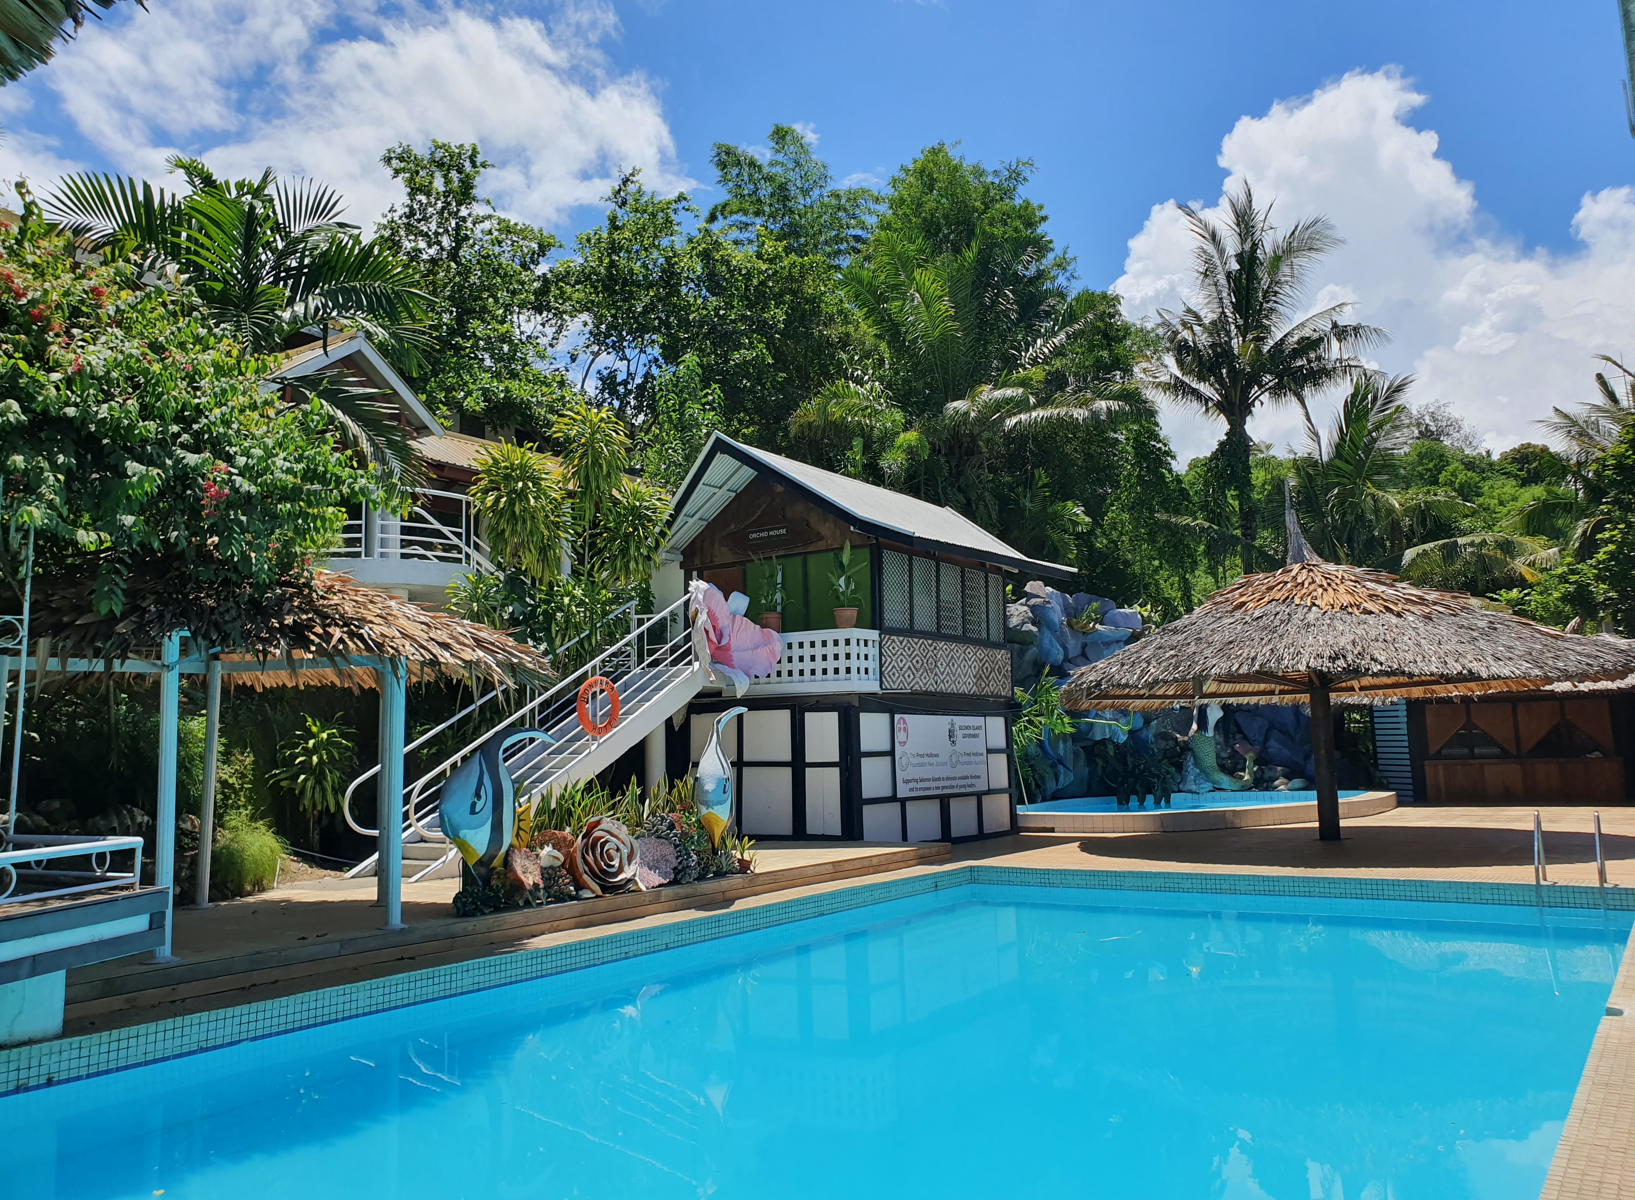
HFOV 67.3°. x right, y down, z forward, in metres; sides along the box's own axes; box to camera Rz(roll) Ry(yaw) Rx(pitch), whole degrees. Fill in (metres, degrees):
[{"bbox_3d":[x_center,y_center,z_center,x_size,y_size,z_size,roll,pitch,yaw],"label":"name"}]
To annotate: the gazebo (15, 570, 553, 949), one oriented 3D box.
[{"bbox_3d":[-4.992,1.051,9.845,5.400,3.100,5.500,-7,-9,35],"label":"gazebo"}]

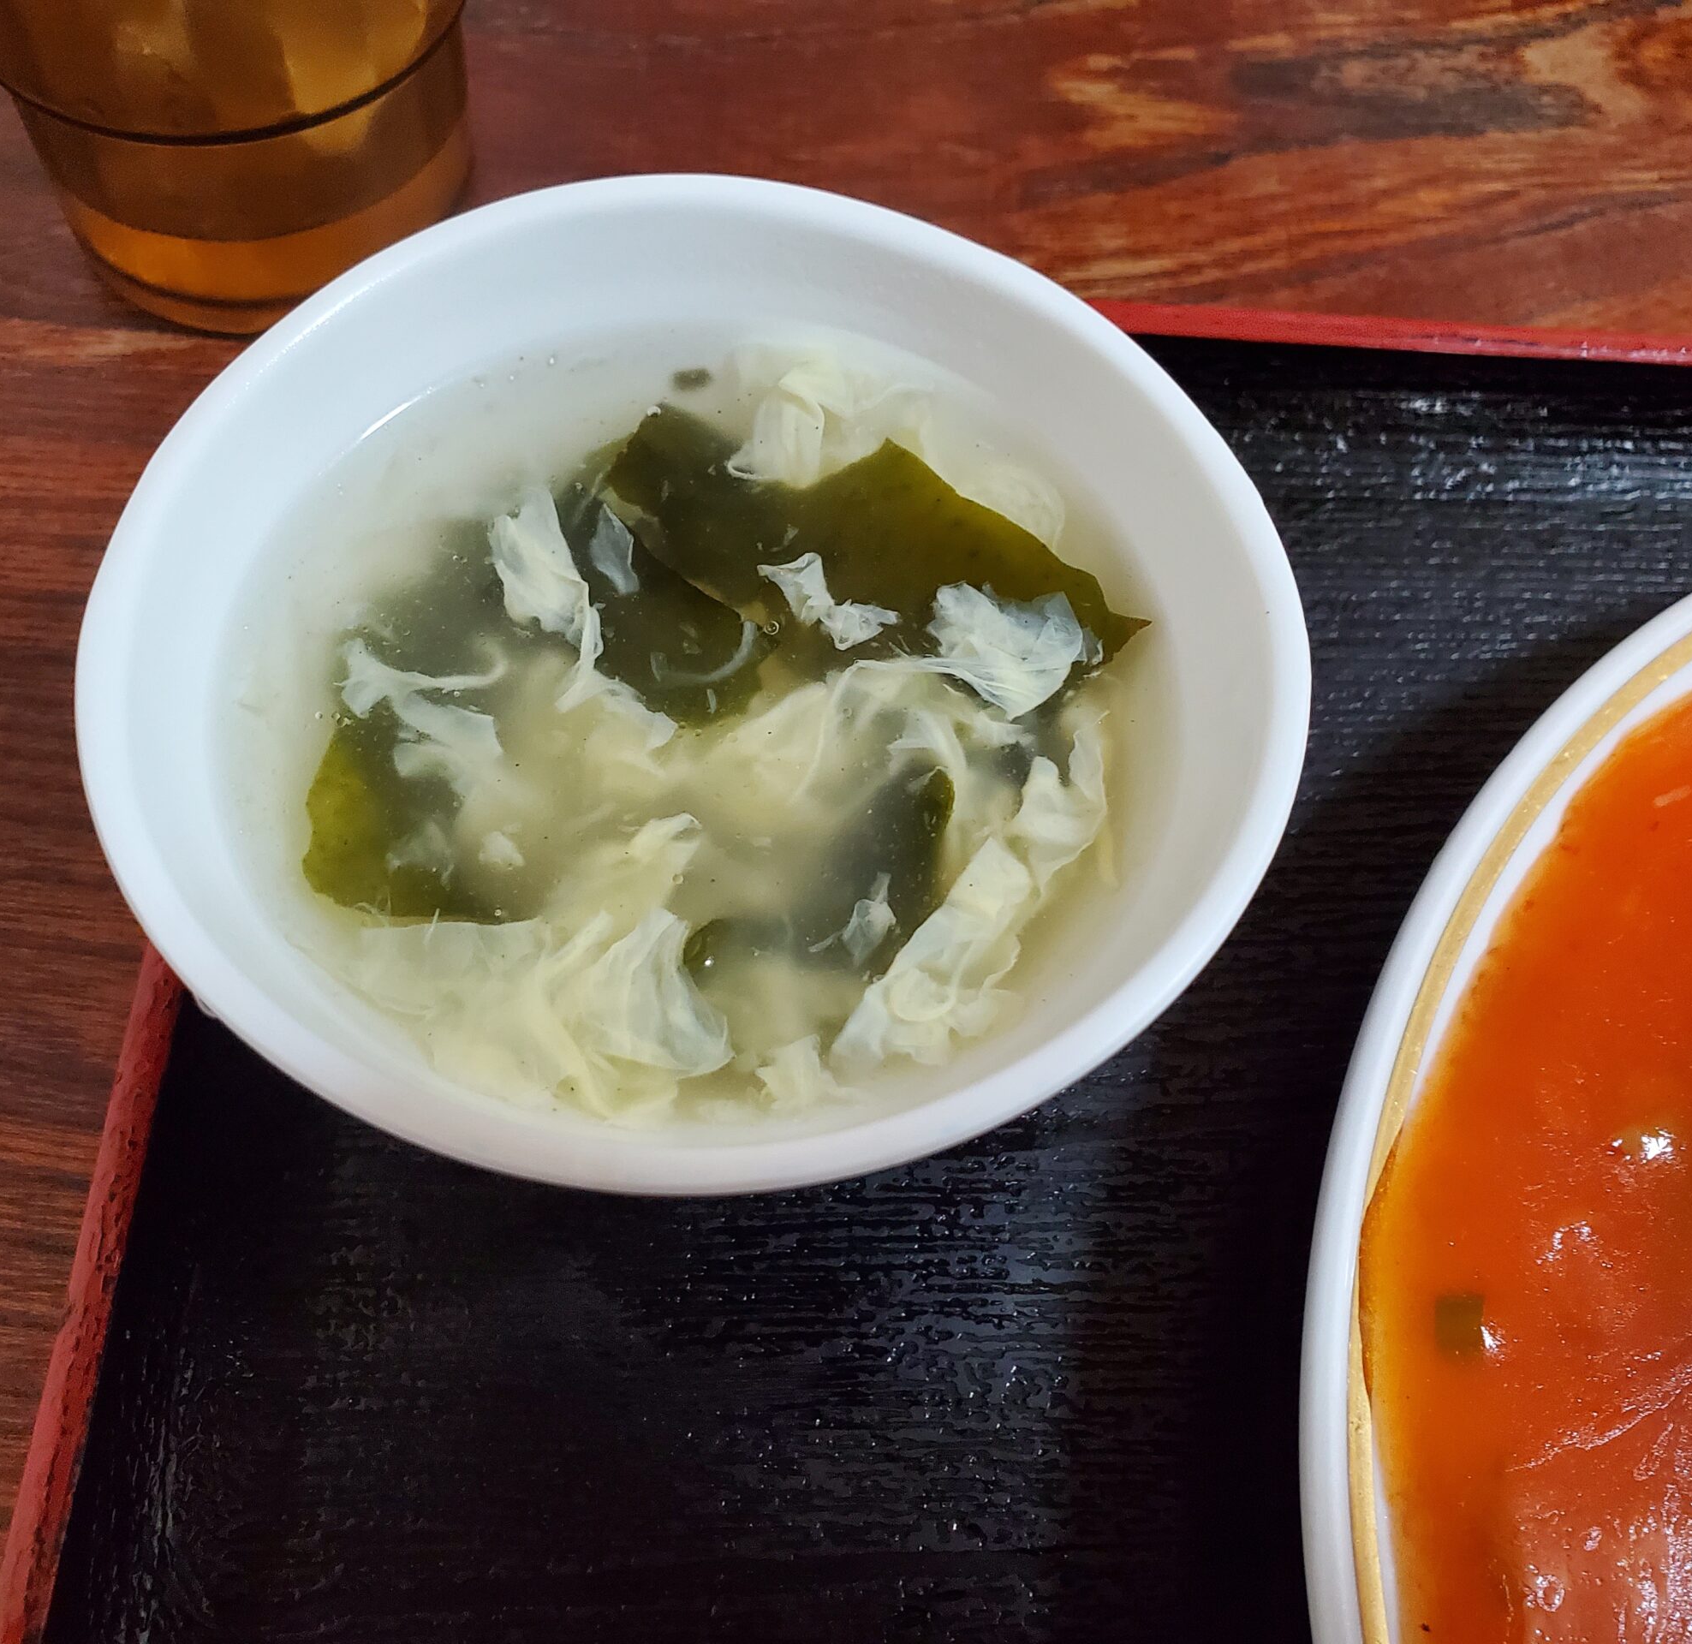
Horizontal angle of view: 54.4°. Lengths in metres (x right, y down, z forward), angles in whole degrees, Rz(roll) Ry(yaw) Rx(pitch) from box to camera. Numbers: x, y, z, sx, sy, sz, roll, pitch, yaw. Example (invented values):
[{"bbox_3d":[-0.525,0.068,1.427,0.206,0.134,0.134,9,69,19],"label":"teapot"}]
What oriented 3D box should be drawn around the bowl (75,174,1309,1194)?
[{"bbox_3d":[-0.015,-0.009,0.181,0.115,0.055,0.115,2,62,-3],"label":"bowl"}]

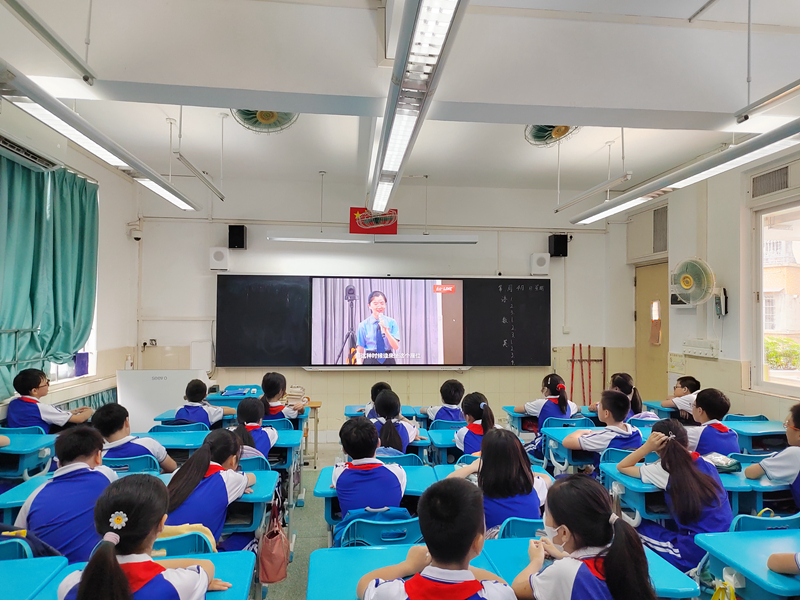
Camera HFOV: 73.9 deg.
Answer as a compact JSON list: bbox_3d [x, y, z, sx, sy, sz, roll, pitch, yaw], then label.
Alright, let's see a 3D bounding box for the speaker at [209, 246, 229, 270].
[{"bbox_3d":[-2.191,-0.494,6.488,0.215,0.280,0.150,1,-2,-5],"label":"speaker"}]

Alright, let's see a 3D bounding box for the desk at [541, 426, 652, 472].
[{"bbox_3d":[1.408,1.356,3.936,0.620,0.720,0.450,1,-2,-6],"label":"desk"}]

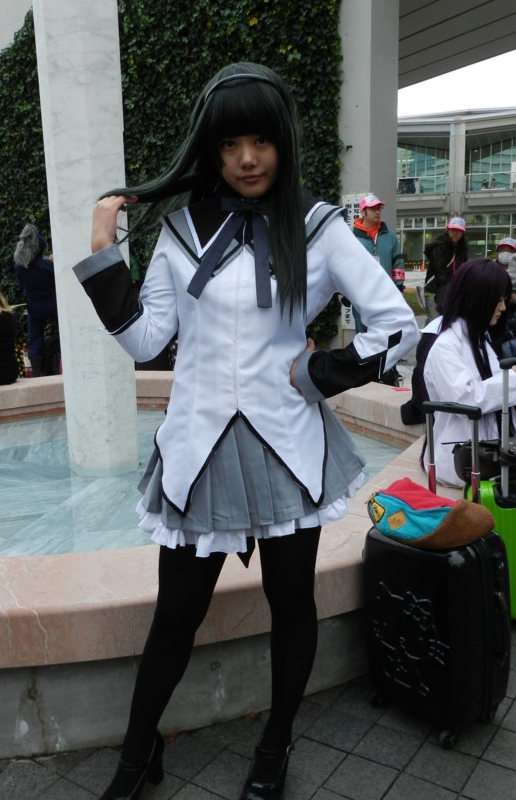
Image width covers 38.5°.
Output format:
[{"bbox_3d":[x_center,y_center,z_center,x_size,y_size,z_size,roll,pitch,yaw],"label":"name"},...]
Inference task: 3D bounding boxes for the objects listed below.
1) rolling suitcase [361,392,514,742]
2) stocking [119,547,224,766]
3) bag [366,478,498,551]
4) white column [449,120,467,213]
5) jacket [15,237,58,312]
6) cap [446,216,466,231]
[{"bbox_3d":[0.489,0.465,2.026,0.225,0.890,0.335,-10,14,-36],"label":"rolling suitcase"},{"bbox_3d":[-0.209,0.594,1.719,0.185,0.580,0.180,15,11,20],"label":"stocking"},{"bbox_3d":[0.476,0.308,1.983,0.330,0.140,0.180,2,12,19],"label":"bag"},{"bbox_3d":[14.531,-17.051,54.000,1.250,6.900,1.250,1,11,15],"label":"white column"},{"bbox_3d":[-1.998,-1.137,6.700,0.440,0.670,0.300,4,12,26],"label":"jacket"},{"bbox_3d":[1.879,-1.661,7.000,0.180,0.140,0.250,-1,11,1],"label":"cap"}]

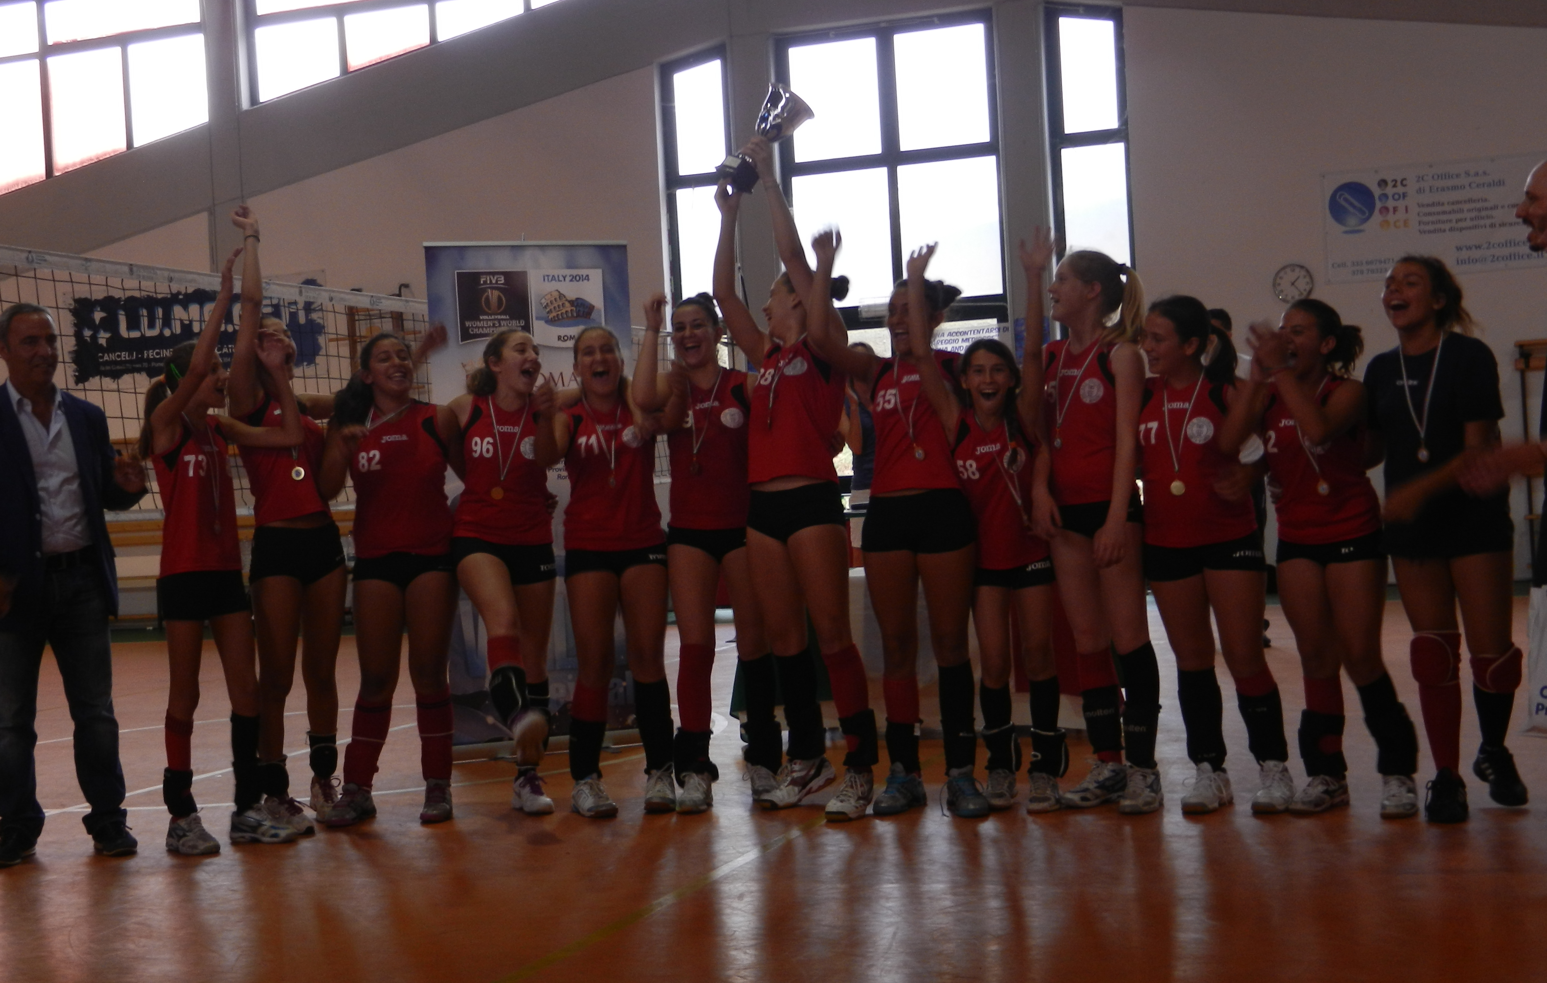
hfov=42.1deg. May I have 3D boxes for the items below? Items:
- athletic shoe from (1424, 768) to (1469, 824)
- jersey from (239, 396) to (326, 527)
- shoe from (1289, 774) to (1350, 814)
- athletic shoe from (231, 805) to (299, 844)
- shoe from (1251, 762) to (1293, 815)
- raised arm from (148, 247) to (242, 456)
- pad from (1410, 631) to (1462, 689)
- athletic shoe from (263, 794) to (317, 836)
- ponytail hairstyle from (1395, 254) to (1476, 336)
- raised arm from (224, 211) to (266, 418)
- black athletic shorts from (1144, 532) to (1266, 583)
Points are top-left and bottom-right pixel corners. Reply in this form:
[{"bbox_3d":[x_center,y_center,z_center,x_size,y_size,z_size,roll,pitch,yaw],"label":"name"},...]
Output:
[{"bbox_3d":[2.016,0.907,6.016,0.108,0.120,0.265,-3,0,24],"label":"athletic shoe"},{"bbox_3d":[-1.611,-0.106,6.626,0.300,0.430,0.220,-3,0,-30],"label":"jersey"},{"bbox_3d":[1.637,0.881,6.000,0.100,0.110,0.265,-3,0,40],"label":"shoe"},{"bbox_3d":[-1.713,1.109,6.750,0.260,0.115,0.100,-3,0,24],"label":"athletic shoe"},{"bbox_3d":[1.523,0.887,6.121,0.110,0.130,0.275,-3,1,22],"label":"shoe"},{"bbox_3d":[-1.795,-0.462,6.320,0.130,0.660,0.140,23,0,0],"label":"raised arm"},{"bbox_3d":[1.918,0.488,5.820,0.135,0.165,0.145,-2,1,42],"label":"pad"},{"bbox_3d":[-1.592,1.050,6.573,0.100,0.115,0.265,-3,0,-42],"label":"athletic shoe"},{"bbox_3d":[1.911,-0.571,5.809,0.250,0.215,0.190,4,-4,-38],"label":"ponytail hairstyle"},{"bbox_3d":[-1.786,-0.607,6.800,0.125,0.710,0.150,2,0,0],"label":"raised arm"},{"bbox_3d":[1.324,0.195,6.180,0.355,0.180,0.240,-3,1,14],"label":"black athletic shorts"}]

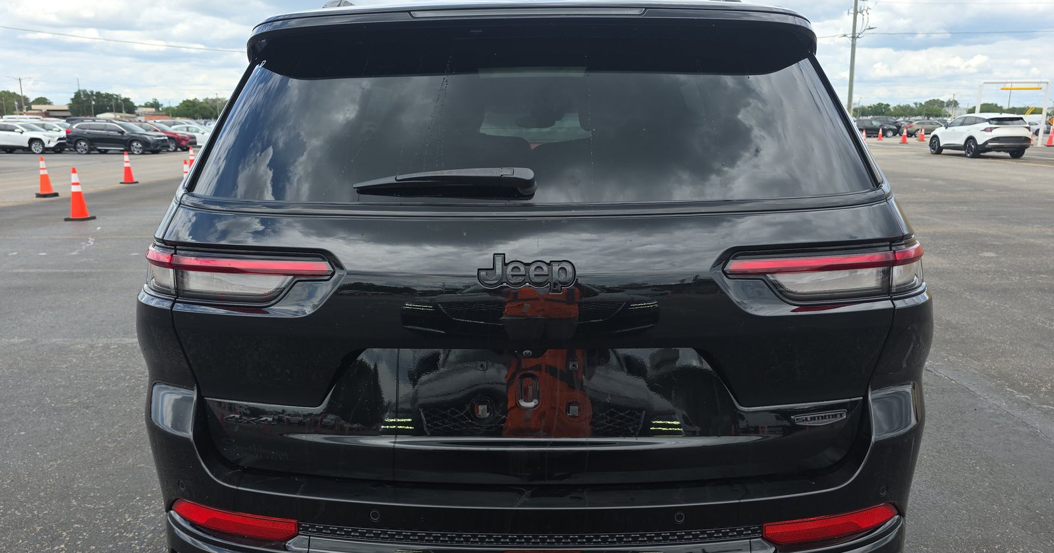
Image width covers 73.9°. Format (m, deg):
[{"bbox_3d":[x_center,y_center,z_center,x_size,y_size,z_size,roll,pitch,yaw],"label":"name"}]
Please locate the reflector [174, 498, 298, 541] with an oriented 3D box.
[{"bbox_3d":[-0.623,0.507,1.484,0.335,0.052,0.055,3,13,14],"label":"reflector"}]

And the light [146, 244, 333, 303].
[{"bbox_3d":[-0.620,-0.010,1.463,0.530,0.125,0.240,2,13,10],"label":"light"}]

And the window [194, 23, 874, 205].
[{"bbox_3d":[0.004,-0.328,1.451,1.430,0.420,0.170,0,-20,2],"label":"window"}]

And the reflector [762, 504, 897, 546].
[{"bbox_3d":[0.634,0.503,1.445,0.335,0.052,0.055,-3,13,-11],"label":"reflector"}]

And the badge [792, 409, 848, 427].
[{"bbox_3d":[0.598,0.292,1.425,0.118,0.028,0.010,-3,13,-12],"label":"badge"}]

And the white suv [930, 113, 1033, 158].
[{"bbox_3d":[18.275,-5.740,28.449,1.865,1.670,4.620,0,12,4],"label":"white suv"}]

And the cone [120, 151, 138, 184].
[{"bbox_3d":[-11.288,-3.085,19.777,0.385,0.900,0.385,0,12,4],"label":"cone"}]

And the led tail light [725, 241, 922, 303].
[{"bbox_3d":[0.630,-0.015,1.423,0.530,0.125,0.240,-2,12,-6],"label":"led tail light"}]

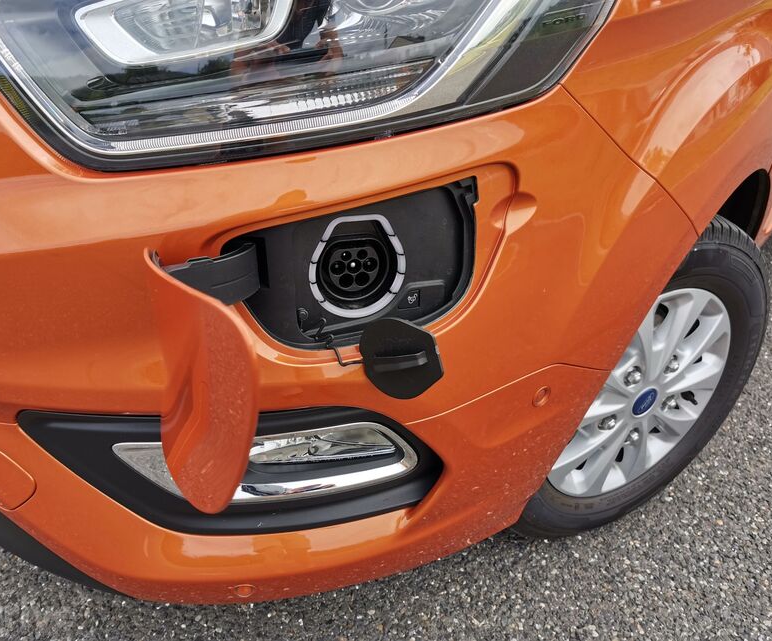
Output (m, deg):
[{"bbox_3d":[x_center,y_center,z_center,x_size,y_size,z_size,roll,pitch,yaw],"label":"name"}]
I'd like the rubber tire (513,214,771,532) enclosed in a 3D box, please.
[{"bbox_3d":[0.411,0.097,1.212,0.680,0.680,0.214,-13,33,-23],"label":"rubber tire"}]

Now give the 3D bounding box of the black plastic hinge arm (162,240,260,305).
[{"bbox_3d":[-0.148,-0.036,0.561,0.095,0.046,0.033,-28,39,-34],"label":"black plastic hinge arm"}]

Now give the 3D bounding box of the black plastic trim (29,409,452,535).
[{"bbox_3d":[-0.170,0.161,0.725,0.463,0.128,0.100,3,30,2],"label":"black plastic trim"}]

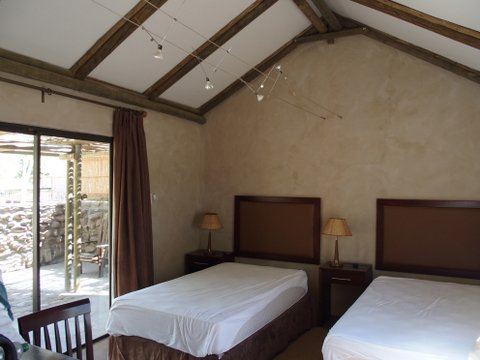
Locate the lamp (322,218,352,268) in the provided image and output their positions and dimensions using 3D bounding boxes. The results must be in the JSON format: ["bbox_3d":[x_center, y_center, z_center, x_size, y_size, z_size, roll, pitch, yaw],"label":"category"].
[{"bbox_3d":[1.138,0.731,4.550,0.345,0.560,0.345,0,0,25],"label":"lamp"}]

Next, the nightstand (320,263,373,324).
[{"bbox_3d":[1.244,1.330,4.523,0.500,0.640,0.420,0,0,25],"label":"nightstand"}]

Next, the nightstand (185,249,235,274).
[{"bbox_3d":[-0.423,1.330,5.300,0.500,0.640,0.420,0,0,25],"label":"nightstand"}]

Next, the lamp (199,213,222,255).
[{"bbox_3d":[-0.400,0.735,5.280,0.330,0.550,0.330,0,0,0],"label":"lamp"}]

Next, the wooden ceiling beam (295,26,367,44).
[{"bbox_3d":[1.075,-1.730,4.685,0.880,0.090,0.080,0,0,25],"label":"wooden ceiling beam"}]

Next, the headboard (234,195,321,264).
[{"bbox_3d":[0.474,0.645,5.095,1.185,0.840,0.055,0,0,25],"label":"headboard"}]

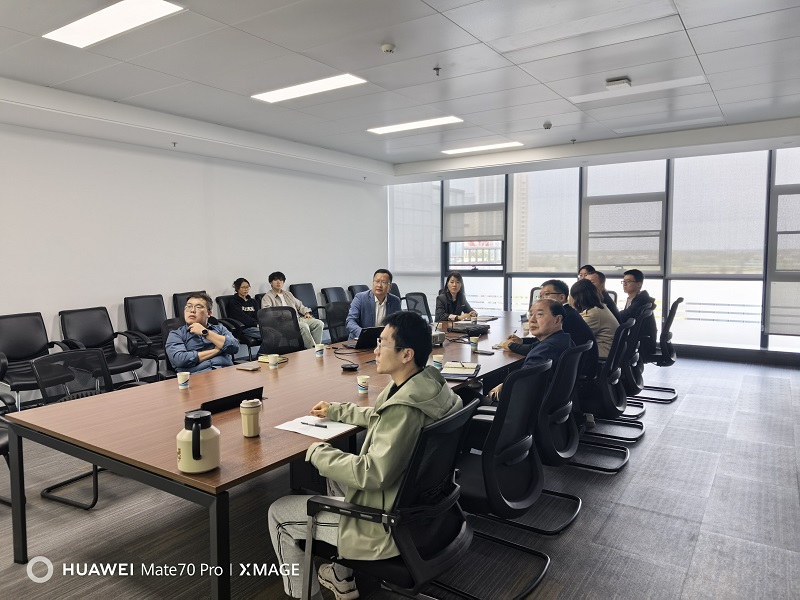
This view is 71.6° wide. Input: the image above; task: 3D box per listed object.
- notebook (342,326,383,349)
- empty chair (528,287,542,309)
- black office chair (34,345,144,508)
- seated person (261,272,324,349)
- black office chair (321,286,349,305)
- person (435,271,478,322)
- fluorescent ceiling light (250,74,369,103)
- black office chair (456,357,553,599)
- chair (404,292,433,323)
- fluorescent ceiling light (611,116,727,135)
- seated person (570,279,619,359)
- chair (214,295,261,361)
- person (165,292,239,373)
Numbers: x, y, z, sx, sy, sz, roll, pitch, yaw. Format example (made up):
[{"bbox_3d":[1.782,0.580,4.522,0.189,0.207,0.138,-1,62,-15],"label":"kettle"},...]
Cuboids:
[{"bbox_3d":[-0.261,0.288,4.572,0.320,0.180,0.280,-4,6,-33],"label":"notebook"},{"bbox_3d":[1.871,0.385,7.346,0.586,1.040,0.626,3,6,34],"label":"empty chair"},{"bbox_3d":[-1.978,0.780,3.608,0.640,0.900,0.580,2,5,27],"label":"black office chair"},{"bbox_3d":[-1.481,0.261,7.749,0.850,1.290,0.600,3,6,34],"label":"seated person"},{"bbox_3d":[-0.821,0.310,8.879,0.656,0.985,0.586,3,6,40],"label":"black office chair"},{"bbox_3d":[0.731,0.308,6.822,0.550,1.310,0.750,-3,5,-26],"label":"person"},{"bbox_3d":[-0.827,-1.882,4.938,1.180,0.060,0.270,3,6,34],"label":"fluorescent ceiling light"},{"bbox_3d":[0.358,0.795,2.678,0.640,0.980,0.580,3,6,34],"label":"black office chair"},{"bbox_3d":[0.385,0.471,6.539,0.600,1.040,0.580,3,6,39],"label":"chair"},{"bbox_3d":[3.178,-2.099,6.613,1.200,0.050,0.250,3,6,34],"label":"fluorescent ceiling light"},{"bbox_3d":[1.626,0.464,4.804,0.720,1.260,0.480,2,6,31],"label":"seated person"},{"bbox_3d":[-1.986,0.438,7.322,0.640,1.020,0.600,3,6,34],"label":"chair"},{"bbox_3d":[-1.424,0.579,4.263,0.620,1.250,0.800,-5,7,-43],"label":"person"}]

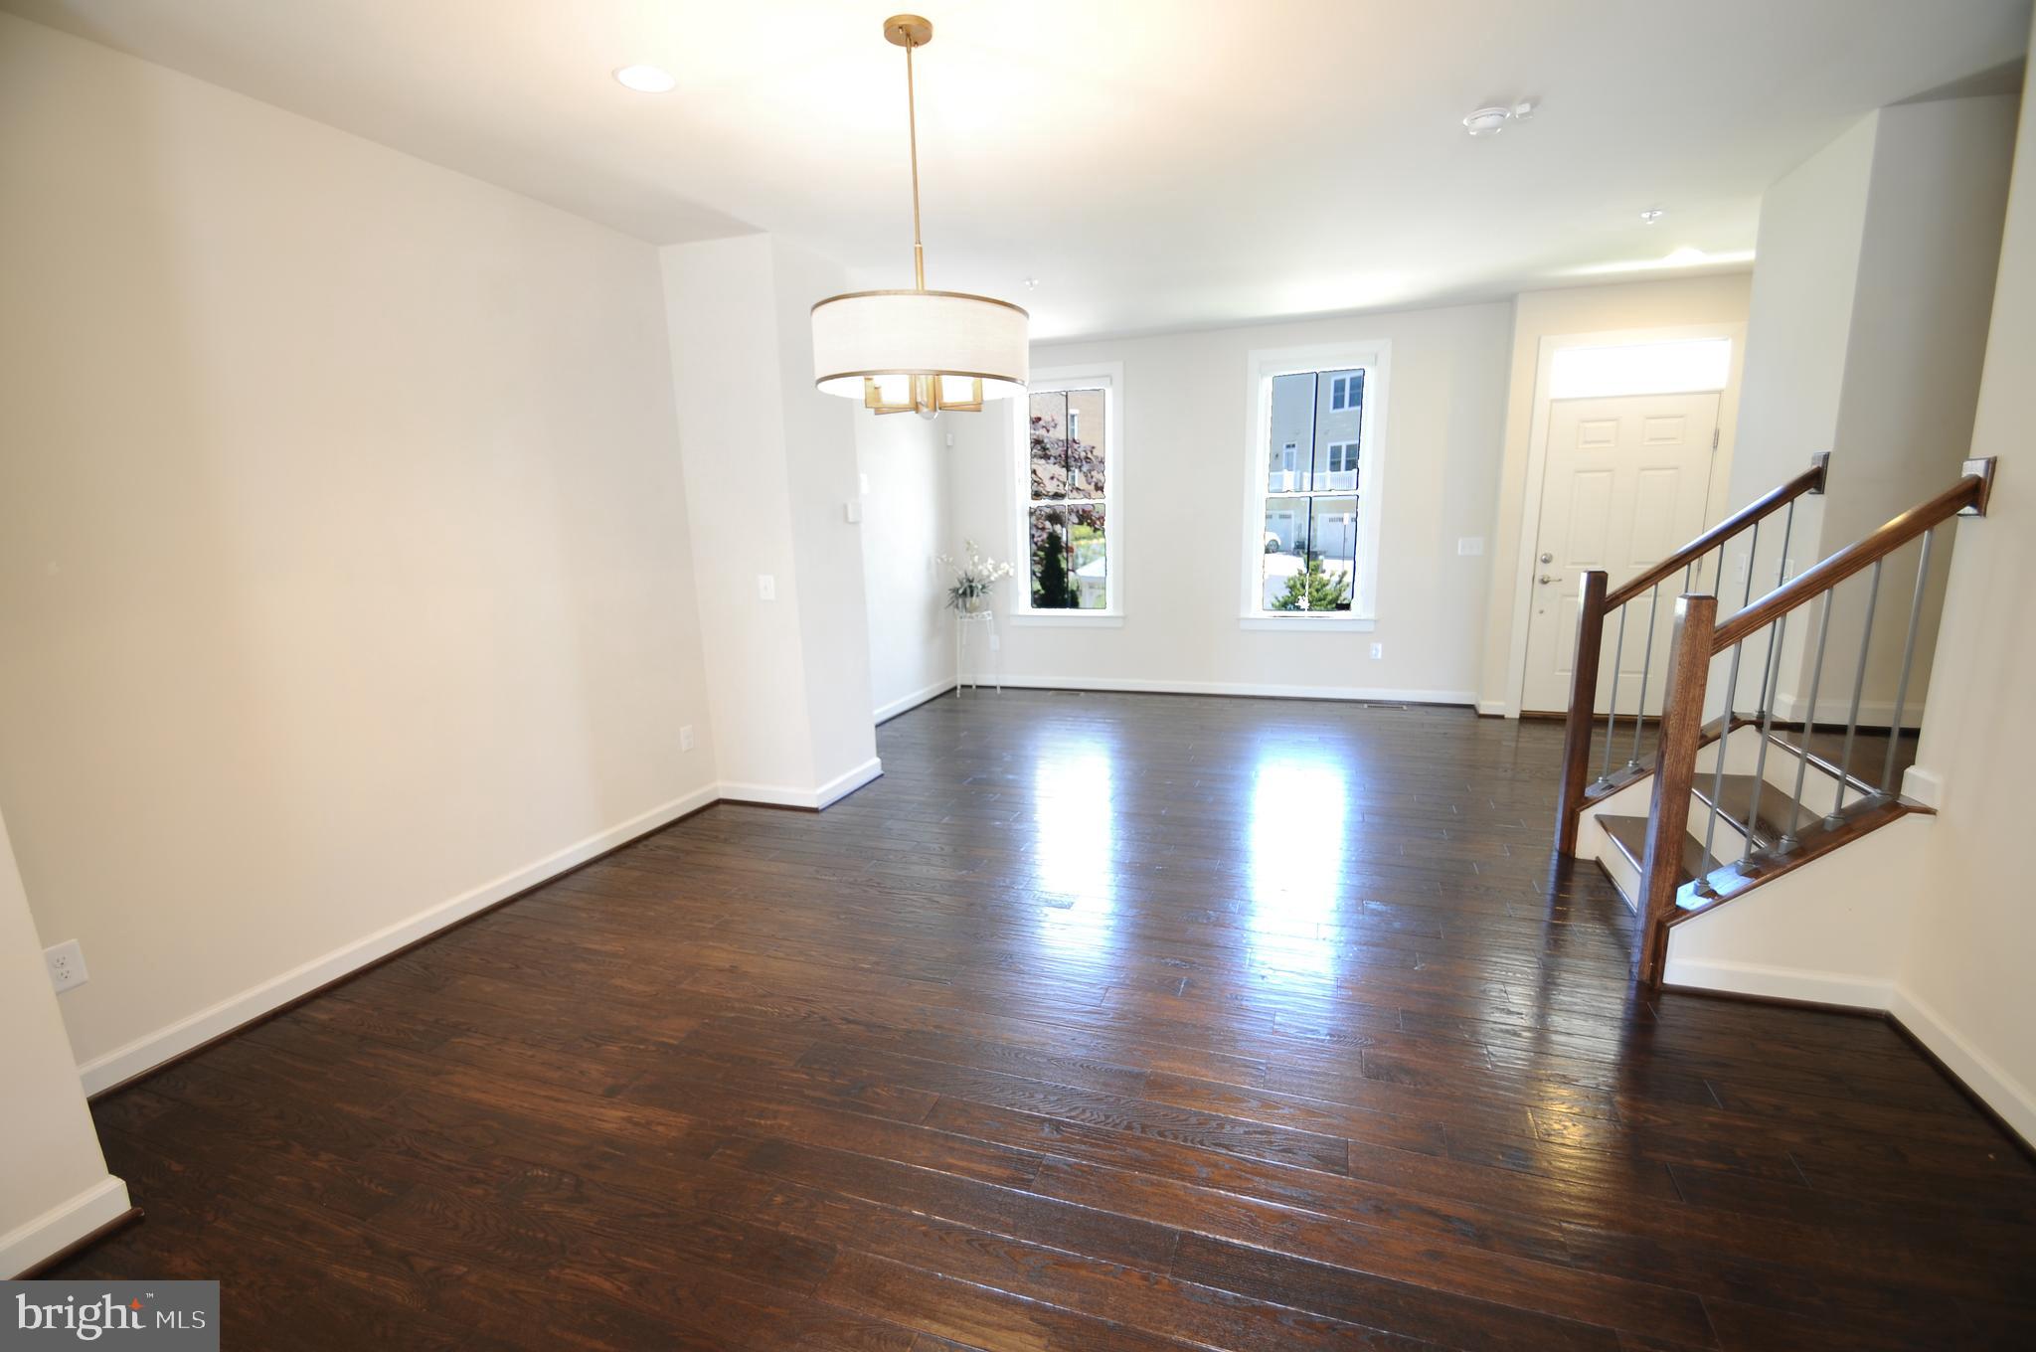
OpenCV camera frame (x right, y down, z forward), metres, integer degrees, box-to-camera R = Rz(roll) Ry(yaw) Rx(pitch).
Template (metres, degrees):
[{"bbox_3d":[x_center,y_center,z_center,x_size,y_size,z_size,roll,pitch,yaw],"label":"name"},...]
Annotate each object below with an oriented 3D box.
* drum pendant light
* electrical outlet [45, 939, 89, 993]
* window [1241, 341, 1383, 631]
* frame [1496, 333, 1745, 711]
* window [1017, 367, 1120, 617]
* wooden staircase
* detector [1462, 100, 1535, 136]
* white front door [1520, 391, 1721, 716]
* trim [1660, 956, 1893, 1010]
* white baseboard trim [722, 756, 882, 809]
[{"bbox_3d":[-0.276,-1.212,2.302,0.650,0.982,0.650,3,13,21],"label":"drum pendant light"},{"bbox_3d":[-2.530,0.778,2.245,0.010,0.119,0.074,3,13,21],"label":"electrical outlet"},{"bbox_3d":[2.127,-1.346,6.121,0.939,1.949,0.110,3,13,21],"label":"window"},{"bbox_3d":[3.745,-0.882,5.330,1.030,2.414,0.120,3,13,21],"label":"frame"},{"bbox_3d":[0.414,-1.425,6.770,0.899,1.942,0.110,3,13,21],"label":"window"},{"bbox_3d":[2.408,0.084,2.864,0.681,1.599,1.125,3,13,21],"label":"wooden staircase"},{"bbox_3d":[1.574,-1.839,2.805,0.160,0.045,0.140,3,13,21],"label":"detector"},{"bbox_3d":[3.772,-0.720,5.359,0.885,2.006,0.050,3,13,21],"label":"white front door"},{"bbox_3d":[2.229,0.918,2.497,0.545,0.101,0.020,3,13,21],"label":"trim"},{"bbox_3d":[-1.179,0.561,4.648,0.643,0.112,0.650,3,13,21],"label":"white baseboard trim"}]

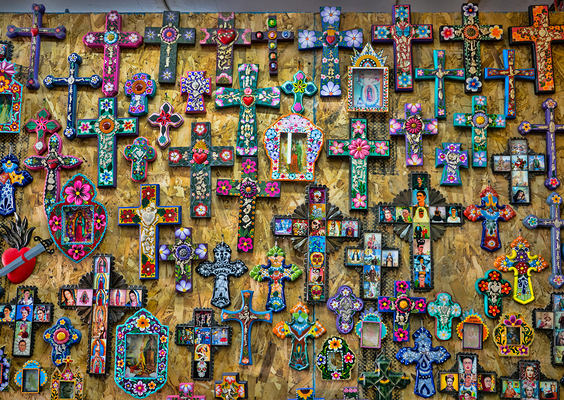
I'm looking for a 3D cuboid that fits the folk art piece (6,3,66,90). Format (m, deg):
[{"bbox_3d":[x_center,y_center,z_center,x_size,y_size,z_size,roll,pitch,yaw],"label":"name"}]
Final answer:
[{"bbox_3d":[-0.838,-0.520,1.928,0.202,0.301,0.030,1,-6,4],"label":"folk art piece"}]

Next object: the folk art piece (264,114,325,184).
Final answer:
[{"bbox_3d":[0.039,-0.169,1.878,0.200,0.225,0.040,0,-6,0],"label":"folk art piece"}]

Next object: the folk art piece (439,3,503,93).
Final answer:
[{"bbox_3d":[0.617,-0.492,1.840,0.199,0.296,0.024,0,-6,3],"label":"folk art piece"}]

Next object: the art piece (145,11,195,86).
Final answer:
[{"bbox_3d":[-0.376,-0.513,1.918,0.167,0.242,0.032,2,-6,0],"label":"art piece"}]

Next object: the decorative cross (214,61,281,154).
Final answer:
[{"bbox_3d":[-0.111,-0.294,1.862,0.212,0.309,0.022,0,-6,3],"label":"decorative cross"}]

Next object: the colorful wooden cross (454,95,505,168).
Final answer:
[{"bbox_3d":[0.632,-0.218,1.808,0.157,0.227,0.023,2,-6,4],"label":"colorful wooden cross"}]

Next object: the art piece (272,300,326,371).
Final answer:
[{"bbox_3d":[0.058,0.437,1.820,0.171,0.214,0.028,1,-6,0],"label":"art piece"}]

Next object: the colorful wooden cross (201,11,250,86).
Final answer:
[{"bbox_3d":[-0.188,-0.506,1.916,0.171,0.247,0.035,1,-6,0],"label":"colorful wooden cross"}]

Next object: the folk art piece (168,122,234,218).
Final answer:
[{"bbox_3d":[-0.263,-0.096,1.873,0.211,0.313,0.035,0,-6,0],"label":"folk art piece"}]

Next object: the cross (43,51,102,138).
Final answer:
[{"bbox_3d":[-0.703,-0.348,1.901,0.195,0.290,0.028,0,-6,3],"label":"cross"}]

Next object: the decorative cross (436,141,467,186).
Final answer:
[{"bbox_3d":[0.542,-0.114,1.803,0.101,0.133,0.022,2,-6,4],"label":"decorative cross"}]

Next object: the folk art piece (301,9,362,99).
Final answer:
[{"bbox_3d":[0.161,-0.487,1.867,0.210,0.301,0.023,0,-6,3],"label":"folk art piece"}]

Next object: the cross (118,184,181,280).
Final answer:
[{"bbox_3d":[-0.428,0.102,1.835,0.206,0.307,0.026,-1,-6,3],"label":"cross"}]

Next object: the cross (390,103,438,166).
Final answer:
[{"bbox_3d":[0.436,-0.213,1.886,0.158,0.209,0.033,0,-6,0],"label":"cross"}]

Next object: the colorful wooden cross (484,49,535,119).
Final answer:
[{"bbox_3d":[0.733,-0.372,1.817,0.154,0.224,0.027,1,-6,4],"label":"colorful wooden cross"}]

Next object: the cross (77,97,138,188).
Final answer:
[{"bbox_3d":[-0.575,-0.188,1.883,0.198,0.296,0.033,-1,-6,0],"label":"cross"}]

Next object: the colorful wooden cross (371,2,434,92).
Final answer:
[{"bbox_3d":[0.396,-0.497,1.853,0.196,0.288,0.025,-1,-6,3],"label":"colorful wooden cross"}]

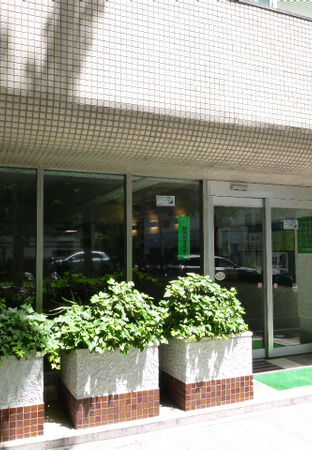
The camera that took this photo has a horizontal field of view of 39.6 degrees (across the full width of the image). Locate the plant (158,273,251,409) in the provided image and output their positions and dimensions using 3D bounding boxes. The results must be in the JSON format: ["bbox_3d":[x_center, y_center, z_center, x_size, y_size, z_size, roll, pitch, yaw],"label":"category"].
[{"bbox_3d":[0.422,1.055,4.262,0.857,1.190,0.789,1,-4,-24],"label":"plant"}]

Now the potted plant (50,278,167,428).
[{"bbox_3d":[-0.462,1.055,3.873,0.870,1.156,0.816,1,-4,-24],"label":"potted plant"}]

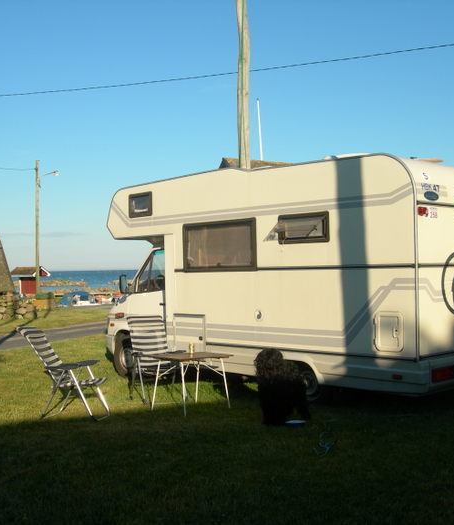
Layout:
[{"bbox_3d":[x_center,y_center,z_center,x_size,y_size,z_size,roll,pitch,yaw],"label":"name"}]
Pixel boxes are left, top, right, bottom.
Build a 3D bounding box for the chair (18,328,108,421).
[{"bbox_3d":[-1.782,1.188,8.471,0.930,1.000,0.580,-1,0,16],"label":"chair"}]

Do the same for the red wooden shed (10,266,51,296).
[{"bbox_3d":[-16.090,1.574,63.008,2.500,2.450,2.500,-1,0,20],"label":"red wooden shed"}]

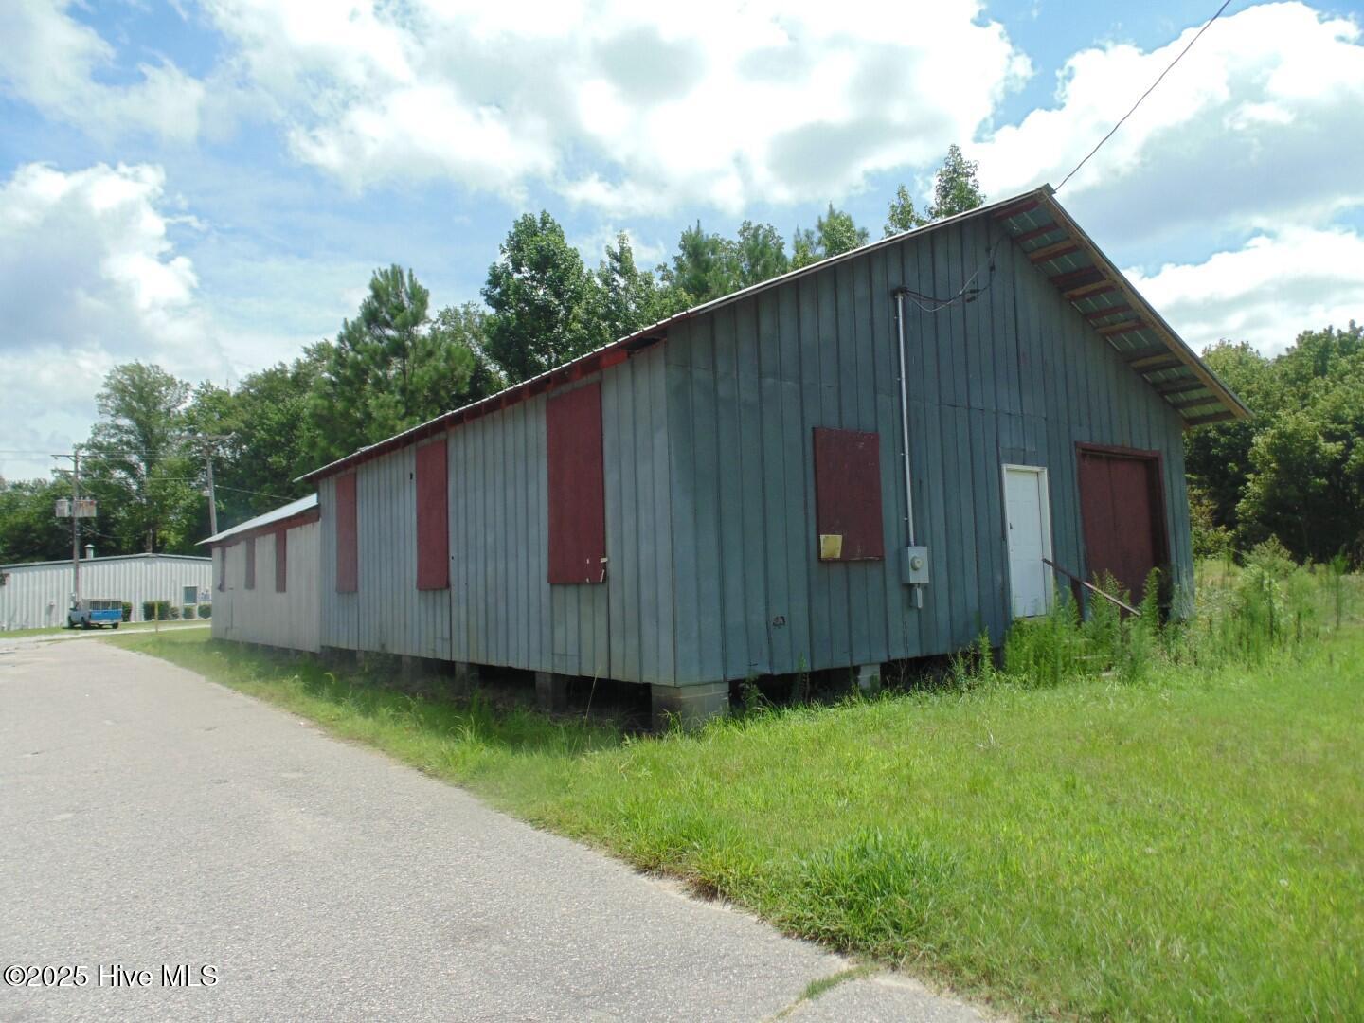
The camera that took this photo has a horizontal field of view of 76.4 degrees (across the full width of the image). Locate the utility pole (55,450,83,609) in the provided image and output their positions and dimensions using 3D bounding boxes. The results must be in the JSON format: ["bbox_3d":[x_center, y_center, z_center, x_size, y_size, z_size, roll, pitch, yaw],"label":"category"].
[{"bbox_3d":[-37.540,1.666,53.944,2.300,10.995,0.700,1,-6,-35],"label":"utility pole"}]

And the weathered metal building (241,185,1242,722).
[{"bbox_3d":[-2.234,-0.037,20.269,11.970,6.400,23.482,2,-6,-38],"label":"weathered metal building"}]

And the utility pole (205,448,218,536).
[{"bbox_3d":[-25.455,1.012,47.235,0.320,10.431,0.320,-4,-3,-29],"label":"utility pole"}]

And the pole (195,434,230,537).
[{"bbox_3d":[-25.455,1.012,47.235,2.300,10.431,0.400,-4,-3,-29],"label":"pole"}]

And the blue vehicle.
[{"bbox_3d":[-35.061,6.092,51.783,4.400,1.660,1.640,-6,-6,41],"label":"blue vehicle"}]

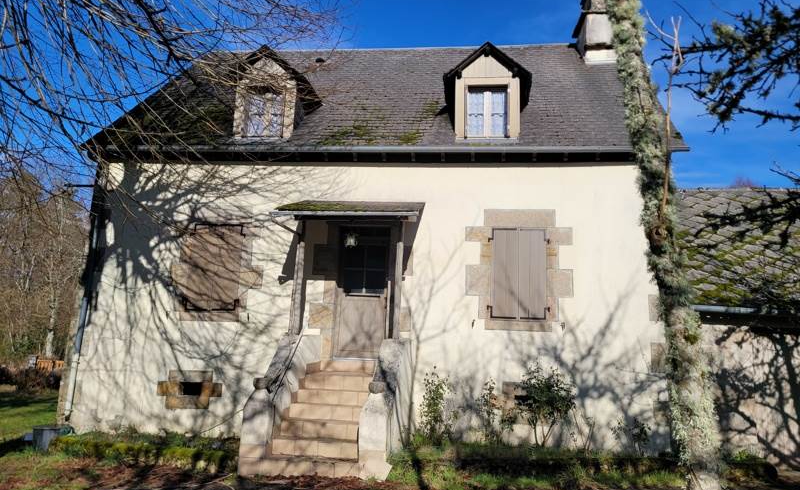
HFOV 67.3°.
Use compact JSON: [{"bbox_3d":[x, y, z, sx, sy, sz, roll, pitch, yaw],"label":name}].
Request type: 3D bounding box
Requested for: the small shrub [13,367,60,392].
[{"bbox_3d":[-12.326,4.668,20.682,1.550,0.869,1.300,1,-12,6],"label":"small shrub"}]

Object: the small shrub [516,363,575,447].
[{"bbox_3d":[1.959,2.188,8.129,0.740,1.093,0.700,1,-12,6],"label":"small shrub"}]

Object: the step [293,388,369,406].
[{"bbox_3d":[-0.847,1.986,7.817,1.060,0.183,0.320,1,-12,6],"label":"step"}]

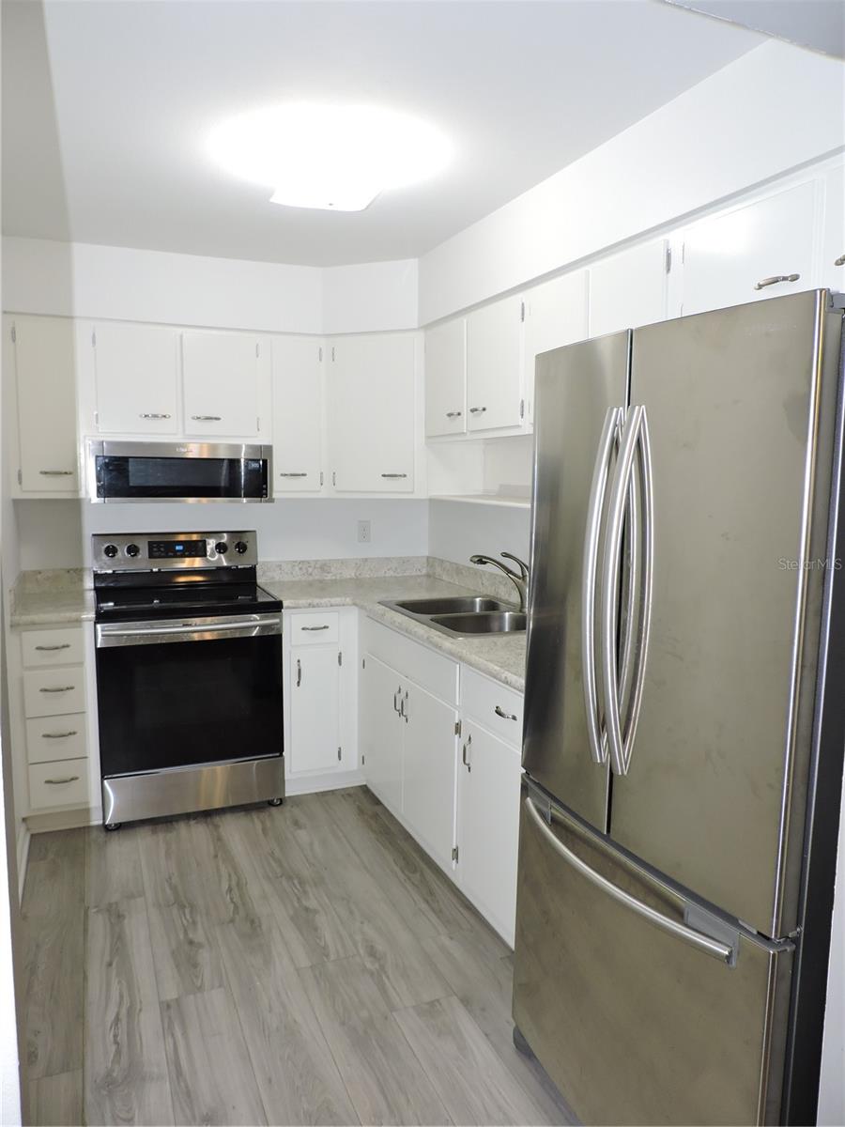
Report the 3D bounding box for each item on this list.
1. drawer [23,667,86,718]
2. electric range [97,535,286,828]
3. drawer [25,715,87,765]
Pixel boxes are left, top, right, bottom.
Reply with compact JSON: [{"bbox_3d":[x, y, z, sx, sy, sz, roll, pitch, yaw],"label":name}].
[{"bbox_3d":[-1.561,0.491,3.347,0.220,0.201,0.450,-2,7,-23],"label":"drawer"},{"bbox_3d":[-1.083,0.473,3.591,0.757,1.185,0.700,-2,7,-23],"label":"electric range"},{"bbox_3d":[-1.564,0.688,3.370,0.220,0.194,0.450,-2,7,-23],"label":"drawer"}]

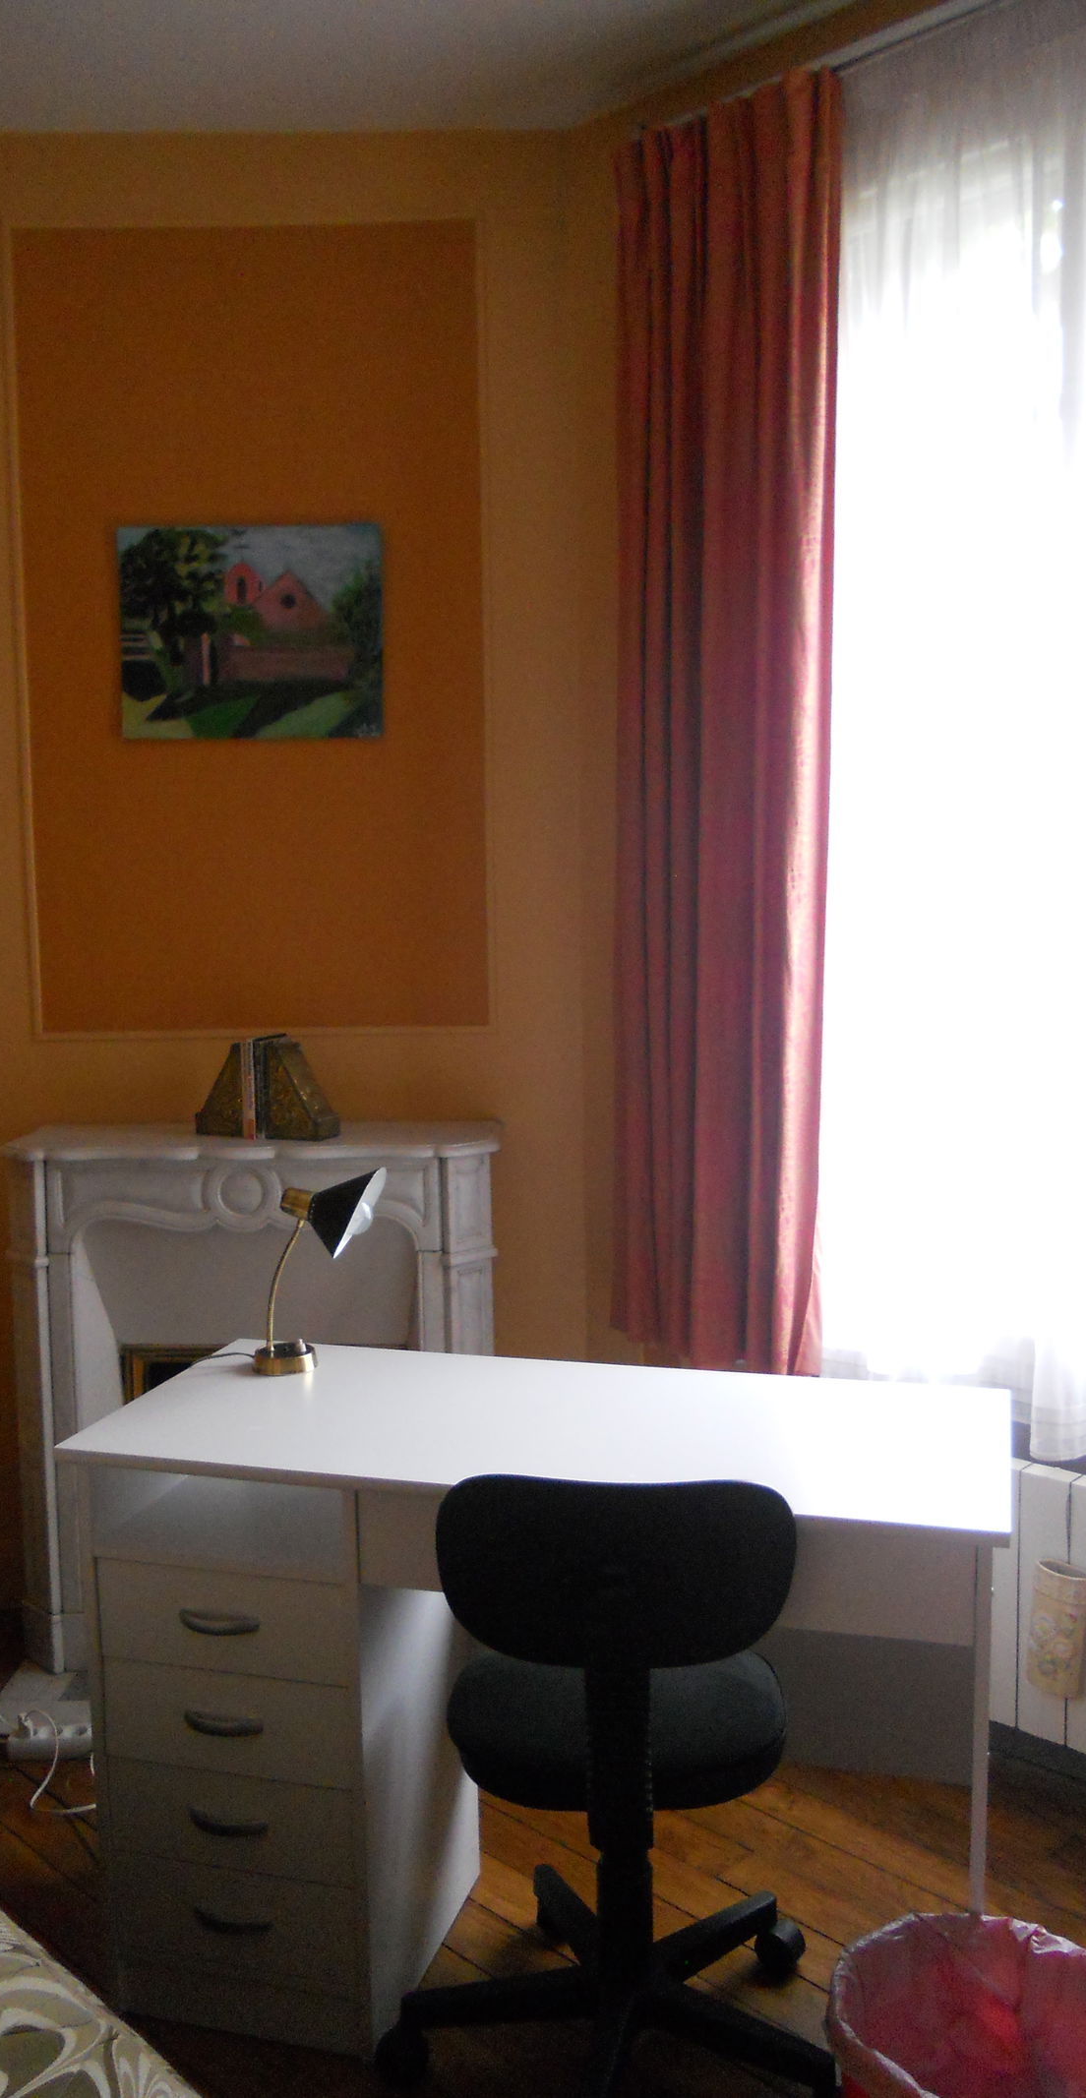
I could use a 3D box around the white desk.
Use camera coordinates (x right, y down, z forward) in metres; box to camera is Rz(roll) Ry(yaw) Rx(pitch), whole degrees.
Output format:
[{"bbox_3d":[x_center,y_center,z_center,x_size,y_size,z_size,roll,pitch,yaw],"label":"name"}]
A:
[{"bbox_3d":[0.018,0.857,2.151,1.140,0.759,0.490,1,6,16],"label":"white desk"}]

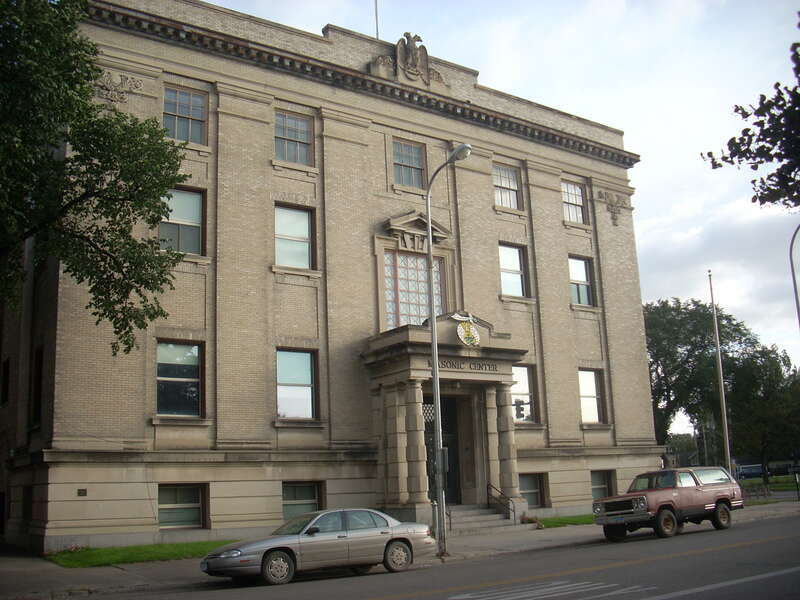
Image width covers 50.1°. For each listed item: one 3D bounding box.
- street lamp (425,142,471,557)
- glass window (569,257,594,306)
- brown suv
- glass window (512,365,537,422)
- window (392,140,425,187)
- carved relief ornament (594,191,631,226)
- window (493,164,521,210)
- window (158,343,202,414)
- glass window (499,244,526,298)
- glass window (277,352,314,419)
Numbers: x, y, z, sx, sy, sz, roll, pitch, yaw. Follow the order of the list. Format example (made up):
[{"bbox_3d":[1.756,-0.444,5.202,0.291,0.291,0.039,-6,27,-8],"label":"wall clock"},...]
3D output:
[{"bbox_3d":[1.345,1.115,20.567,0.350,9.750,2.200,7,-15,-35],"label":"street lamp"},{"bbox_3d":[7.800,-0.780,37.482,1.519,2.211,0.200,7,-16,-35],"label":"glass window"},{"bbox_3d":[7.951,5.934,25.143,4.700,1.850,2.000,7,-16,-36],"label":"brown suv"},{"bbox_3d":[4.808,3.734,34.003,1.540,2.320,0.200,7,-15,-35],"label":"glass window"},{"bbox_3d":[0.271,-5.229,33.176,1.622,1.850,0.200,7,-16,-35],"label":"window"},{"bbox_3d":[9.854,-4.121,39.183,2.170,1.623,0.150,7,-16,-35],"label":"carved relief ornament"},{"bbox_3d":[4.426,-4.695,35.768,1.470,1.875,0.180,6,-15,-35],"label":"window"},{"bbox_3d":[-6.686,2.419,25.982,1.470,2.321,0.180,6,-15,-35],"label":"window"},{"bbox_3d":[4.597,-1.187,35.015,1.470,2.192,0.180,6,-15,-35],"label":"glass window"},{"bbox_3d":[-3.414,2.786,28.249,1.470,2.281,0.180,6,-15,-35],"label":"glass window"}]

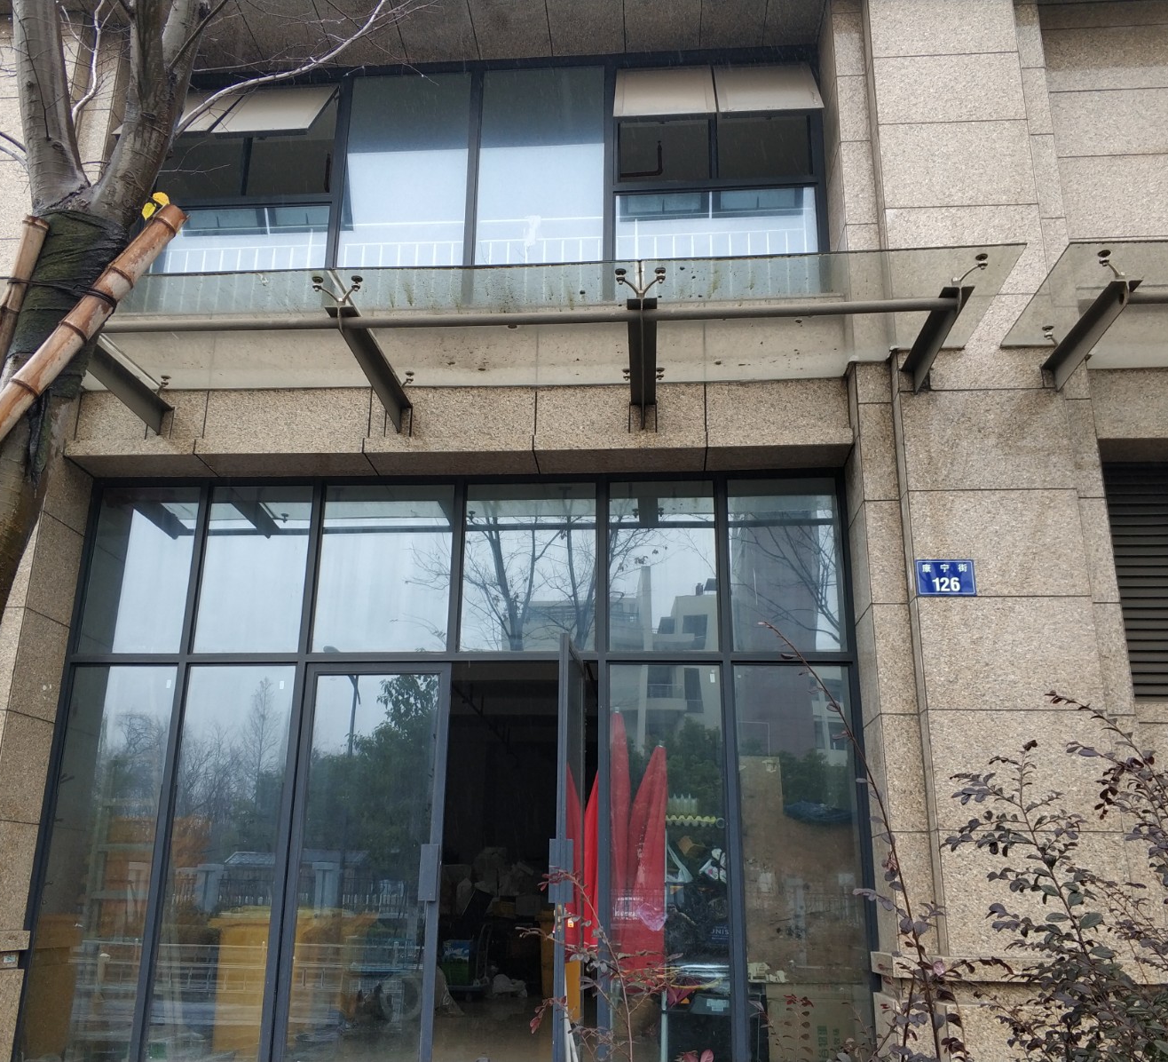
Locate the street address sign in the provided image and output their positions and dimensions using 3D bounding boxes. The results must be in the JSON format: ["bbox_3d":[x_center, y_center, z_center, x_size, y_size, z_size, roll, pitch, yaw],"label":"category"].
[{"bbox_3d":[1.927,0.248,5.879,0.301,0.200,0.015,-1,-18,4],"label":"street address sign"}]

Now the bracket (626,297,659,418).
[{"bbox_3d":[0.326,-0.898,6.091,0.150,0.162,1.303,-1,-18,4],"label":"bracket"}]

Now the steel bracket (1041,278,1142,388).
[{"bbox_3d":[2.618,-0.983,5.740,0.150,0.162,0.925,-1,-18,4],"label":"steel bracket"}]

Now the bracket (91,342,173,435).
[{"bbox_3d":[-2.698,-0.863,6.316,0.150,0.162,1.303,-1,-18,4],"label":"bracket"}]

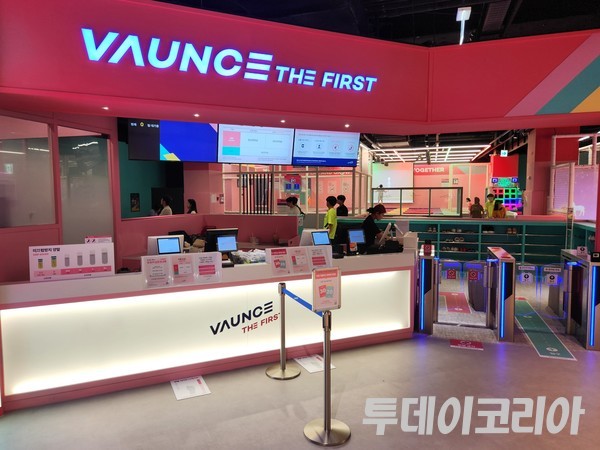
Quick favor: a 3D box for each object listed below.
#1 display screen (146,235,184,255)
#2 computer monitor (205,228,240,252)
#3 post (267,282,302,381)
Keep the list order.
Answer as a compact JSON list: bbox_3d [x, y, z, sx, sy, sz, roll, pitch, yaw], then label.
[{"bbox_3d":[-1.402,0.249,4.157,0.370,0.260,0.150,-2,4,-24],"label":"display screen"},{"bbox_3d":[-0.900,0.196,4.600,0.370,0.310,0.160,-2,-6,-17],"label":"computer monitor"},{"bbox_3d":[-0.172,1.042,4.028,0.355,0.910,0.355,0,3,0],"label":"post"}]

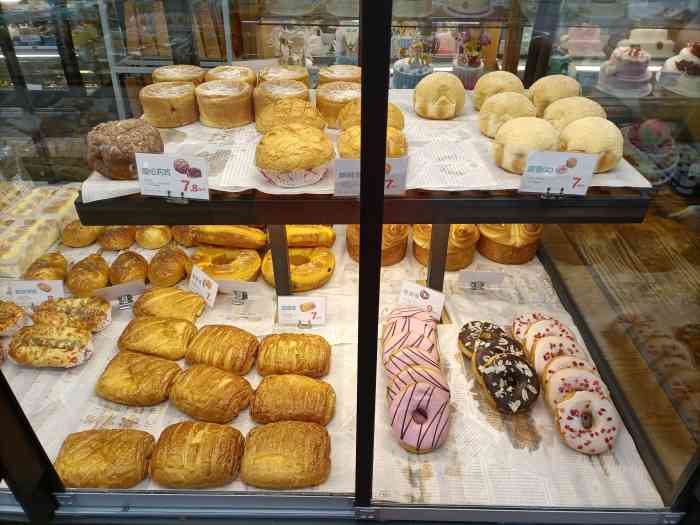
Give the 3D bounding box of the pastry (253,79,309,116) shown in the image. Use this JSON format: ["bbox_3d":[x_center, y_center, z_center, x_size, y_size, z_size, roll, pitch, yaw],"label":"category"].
[{"bbox_3d":[-0.116,-0.276,0.909,0.096,0.057,0.096,0,34,3],"label":"pastry"}]

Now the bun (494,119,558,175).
[{"bbox_3d":[0.246,-0.163,0.733,0.088,0.073,0.088,1,34,1],"label":"bun"}]

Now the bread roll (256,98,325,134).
[{"bbox_3d":[-0.090,-0.211,0.805,0.108,0.068,0.108,0,34,0],"label":"bread roll"}]

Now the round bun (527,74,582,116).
[{"bbox_3d":[0.347,-0.279,0.886,0.086,0.066,0.086,0,34,3],"label":"round bun"}]

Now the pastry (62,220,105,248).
[{"bbox_3d":[-0.619,-0.067,1.214,0.083,0.048,0.083,0,34,3],"label":"pastry"}]

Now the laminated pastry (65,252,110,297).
[{"bbox_3d":[-0.483,0.022,0.974,0.067,0.062,0.088,1,34,1],"label":"laminated pastry"}]

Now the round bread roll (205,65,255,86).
[{"bbox_3d":[-0.226,-0.337,0.997,0.090,0.052,0.090,-1,33,1],"label":"round bread roll"}]

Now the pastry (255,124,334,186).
[{"bbox_3d":[-0.069,-0.135,0.664,0.099,0.072,0.099,1,33,3],"label":"pastry"}]

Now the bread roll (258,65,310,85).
[{"bbox_3d":[-0.123,-0.337,1.001,0.096,0.057,0.096,-1,34,1],"label":"bread roll"}]

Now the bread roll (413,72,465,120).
[{"bbox_3d":[0.152,-0.283,0.895,0.088,0.072,0.088,0,34,3],"label":"bread roll"}]

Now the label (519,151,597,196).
[{"bbox_3d":[0.256,-0.109,0.647,0.087,0.054,0.006,2,30,-2],"label":"label"}]

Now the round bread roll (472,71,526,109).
[{"bbox_3d":[0.263,-0.298,0.931,0.086,0.074,0.086,1,34,1],"label":"round bread roll"}]

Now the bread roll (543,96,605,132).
[{"bbox_3d":[0.345,-0.213,0.806,0.089,0.074,0.089,1,34,1],"label":"bread roll"}]

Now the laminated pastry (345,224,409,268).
[{"bbox_3d":[0.056,-0.051,1.082,0.124,0.066,0.124,1,34,1],"label":"laminated pastry"}]

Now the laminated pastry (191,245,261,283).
[{"bbox_3d":[-0.260,0.002,1.076,0.152,0.039,0.118,0,35,1],"label":"laminated pastry"}]

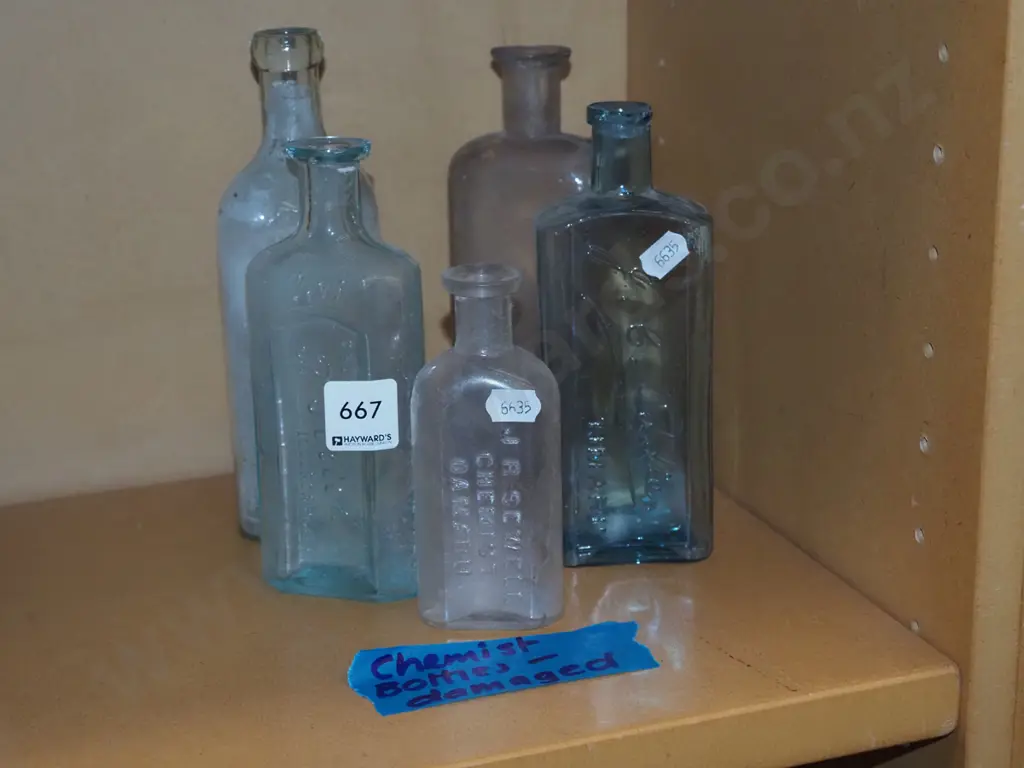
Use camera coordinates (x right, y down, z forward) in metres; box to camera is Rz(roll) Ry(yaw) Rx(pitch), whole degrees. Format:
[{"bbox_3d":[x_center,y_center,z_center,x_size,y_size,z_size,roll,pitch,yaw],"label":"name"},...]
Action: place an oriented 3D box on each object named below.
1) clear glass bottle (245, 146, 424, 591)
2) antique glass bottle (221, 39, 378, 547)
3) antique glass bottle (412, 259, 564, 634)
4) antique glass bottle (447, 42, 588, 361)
[{"bbox_3d":[-0.063,-0.004,0.677,0.060,0.164,0.037,4,18,15],"label":"clear glass bottle"},{"bbox_3d":[-0.081,-0.038,0.734,0.066,0.195,0.044,-9,19,-25],"label":"antique glass bottle"},{"bbox_3d":[-0.009,0.021,0.643,0.049,0.121,0.031,-1,17,0],"label":"antique glass bottle"},{"bbox_3d":[0.009,-0.046,0.766,0.065,0.177,0.037,-1,17,0],"label":"antique glass bottle"}]

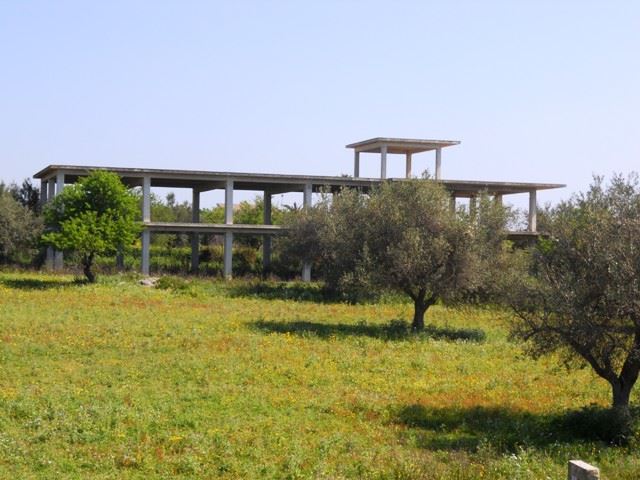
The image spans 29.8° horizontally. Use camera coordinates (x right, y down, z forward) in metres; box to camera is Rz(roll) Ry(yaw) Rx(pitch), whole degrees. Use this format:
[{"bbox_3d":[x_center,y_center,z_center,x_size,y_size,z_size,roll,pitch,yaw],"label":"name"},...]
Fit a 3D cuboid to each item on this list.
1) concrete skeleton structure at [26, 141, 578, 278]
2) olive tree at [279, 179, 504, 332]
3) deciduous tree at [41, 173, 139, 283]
[{"bbox_3d":[-1.393,-1.898,80.591,33.938,9.332,10.647,1,-1,-19],"label":"concrete skeleton structure"},{"bbox_3d":[2.132,0.404,33.500,6.244,4.237,5.800,1,-1,0],"label":"olive tree"},{"bbox_3d":[-11.978,-0.708,63.000,5.137,5.871,5.000,1,-1,0],"label":"deciduous tree"}]

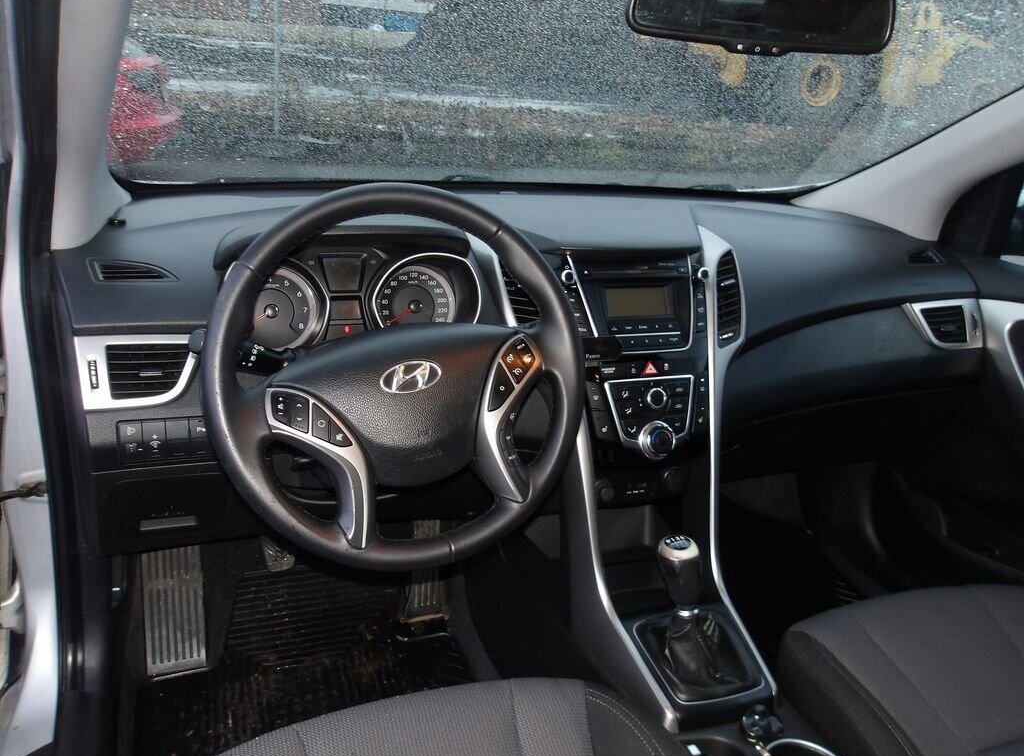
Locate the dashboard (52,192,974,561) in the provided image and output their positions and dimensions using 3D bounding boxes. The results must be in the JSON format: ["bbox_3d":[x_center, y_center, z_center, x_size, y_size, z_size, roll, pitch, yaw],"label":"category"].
[{"bbox_3d":[0.088,-0.096,1.320,1.420,0.420,0.600,-4,23,-19],"label":"dashboard"}]

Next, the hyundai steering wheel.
[{"bbox_3d":[-0.107,0.000,0.789,0.373,0.373,0.100,-11,2,-19],"label":"hyundai steering wheel"}]

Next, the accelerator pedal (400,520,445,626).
[{"bbox_3d":[-0.148,0.329,1.371,0.060,0.175,0.045,1,-7,-19],"label":"accelerator pedal"}]

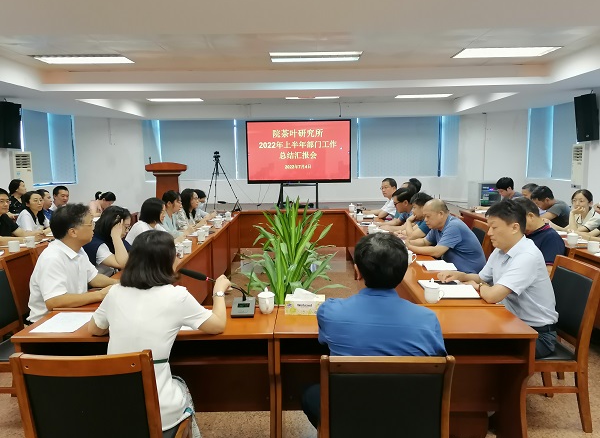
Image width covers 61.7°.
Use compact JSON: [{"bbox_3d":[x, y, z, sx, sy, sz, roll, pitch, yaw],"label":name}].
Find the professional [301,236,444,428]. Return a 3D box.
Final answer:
[{"bbox_3d":[0.265,0.663,2.115,0.510,1.310,0.780,-1,7,1],"label":"professional"}]

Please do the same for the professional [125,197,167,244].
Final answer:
[{"bbox_3d":[-1.295,0.414,4.605,0.620,1.230,0.460,-1,7,1],"label":"professional"}]

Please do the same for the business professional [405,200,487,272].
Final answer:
[{"bbox_3d":[1.264,0.412,4.365,0.780,1.220,0.520,-1,7,1],"label":"business professional"}]

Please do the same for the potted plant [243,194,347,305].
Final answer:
[{"bbox_3d":[-0.028,0.483,3.690,0.730,1.280,0.730,-1,7,1],"label":"potted plant"}]

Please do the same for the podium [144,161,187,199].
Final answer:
[{"bbox_3d":[-2.521,-0.526,9.529,0.750,1.110,0.500,-1,7,1],"label":"podium"}]

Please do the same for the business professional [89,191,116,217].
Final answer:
[{"bbox_3d":[-2.911,0.172,7.224,0.620,1.130,0.450,-1,7,1],"label":"business professional"}]

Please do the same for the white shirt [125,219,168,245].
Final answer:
[{"bbox_3d":[-1.382,0.270,4.598,0.390,0.560,0.440,-1,7,1],"label":"white shirt"}]

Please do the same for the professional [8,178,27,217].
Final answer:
[{"bbox_3d":[-3.901,0.091,7.134,0.660,1.290,0.480,-2,7,-10],"label":"professional"}]

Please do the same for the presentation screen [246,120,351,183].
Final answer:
[{"bbox_3d":[-0.019,-1.281,9.600,1.992,1.187,0.090,-1,7,1],"label":"presentation screen"}]

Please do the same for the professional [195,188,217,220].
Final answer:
[{"bbox_3d":[-1.314,0.165,6.907,0.580,1.170,0.450,-1,7,1],"label":"professional"}]

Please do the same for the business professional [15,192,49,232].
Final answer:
[{"bbox_3d":[-2.850,0.324,5.381,0.650,1.240,0.500,0,7,7],"label":"business professional"}]

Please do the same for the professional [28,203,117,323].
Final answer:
[{"bbox_3d":[-1.270,0.563,3.001,0.660,1.320,0.500,-1,7,1],"label":"professional"}]

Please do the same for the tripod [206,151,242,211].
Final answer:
[{"bbox_3d":[-1.756,-0.880,11.713,0.840,1.420,0.760,-1,7,1],"label":"tripod"}]

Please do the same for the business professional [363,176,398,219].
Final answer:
[{"bbox_3d":[1.174,0.085,6.800,0.600,1.280,0.500,-3,7,-19],"label":"business professional"}]

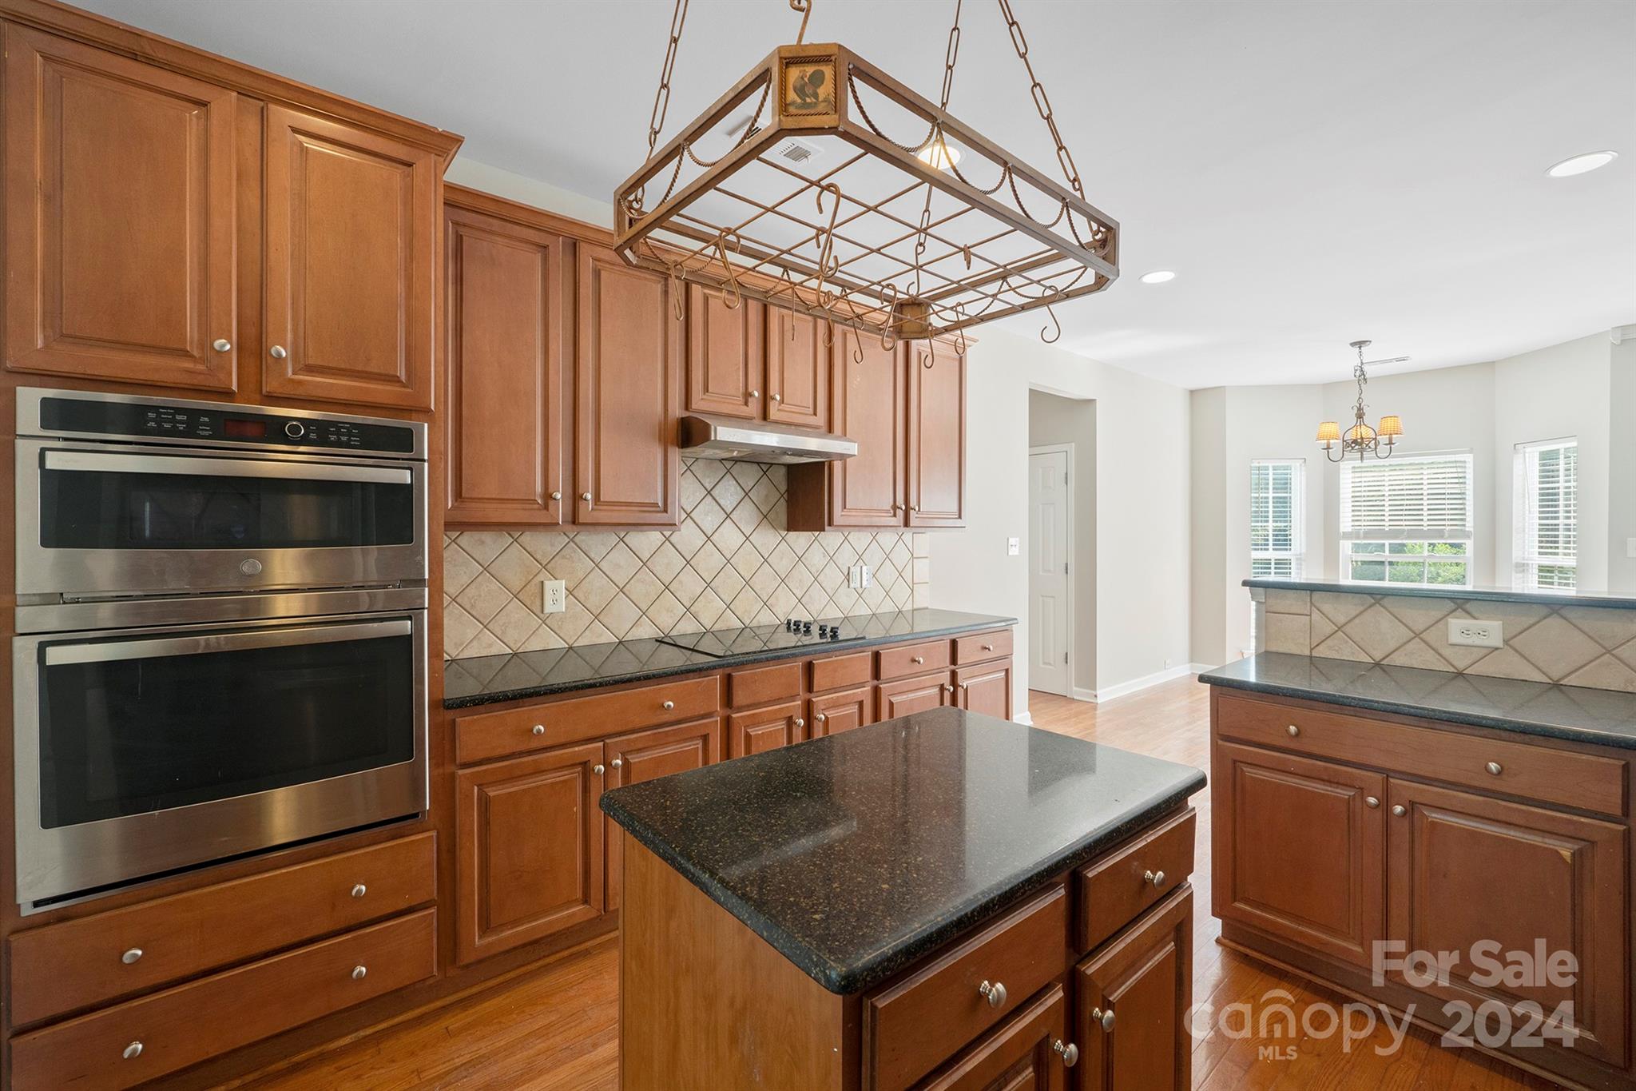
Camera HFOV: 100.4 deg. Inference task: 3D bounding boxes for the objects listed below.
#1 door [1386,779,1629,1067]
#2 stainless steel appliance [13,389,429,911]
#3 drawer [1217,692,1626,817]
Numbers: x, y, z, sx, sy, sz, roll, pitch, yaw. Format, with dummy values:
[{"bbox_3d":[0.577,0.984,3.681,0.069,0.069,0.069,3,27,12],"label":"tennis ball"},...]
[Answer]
[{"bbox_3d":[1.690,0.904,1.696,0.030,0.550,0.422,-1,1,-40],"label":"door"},{"bbox_3d":[-1.528,0.214,1.843,0.755,1.100,0.580,-1,1,-40],"label":"stainless steel appliance"},{"bbox_3d":[1.699,0.550,1.995,0.350,0.130,0.850,-1,1,-41],"label":"drawer"}]

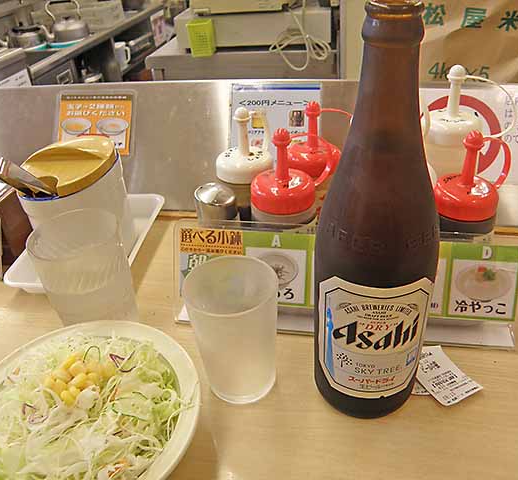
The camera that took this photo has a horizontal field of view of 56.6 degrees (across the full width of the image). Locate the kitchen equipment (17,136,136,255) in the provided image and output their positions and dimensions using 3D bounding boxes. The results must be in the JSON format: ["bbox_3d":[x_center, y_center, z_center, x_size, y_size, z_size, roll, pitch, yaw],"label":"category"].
[{"bbox_3d":[-0.177,-0.032,0.478,0.100,0.120,0.100,18,39,30],"label":"kitchen equipment"}]

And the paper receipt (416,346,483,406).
[{"bbox_3d":[0.135,0.097,0.353,0.032,0.006,0.046,-16,35,-17],"label":"paper receipt"}]

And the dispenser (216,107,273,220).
[{"bbox_3d":[-0.011,-0.053,0.466,0.055,0.152,0.055,-5,33,0],"label":"dispenser"}]

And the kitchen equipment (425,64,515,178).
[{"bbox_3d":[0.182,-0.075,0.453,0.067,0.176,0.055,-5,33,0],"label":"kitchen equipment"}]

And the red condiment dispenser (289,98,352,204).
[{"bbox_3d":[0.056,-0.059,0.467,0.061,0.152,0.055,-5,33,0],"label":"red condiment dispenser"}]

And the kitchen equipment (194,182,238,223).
[{"bbox_3d":[-0.040,-0.007,0.460,0.039,0.085,0.039,-5,33,0],"label":"kitchen equipment"}]

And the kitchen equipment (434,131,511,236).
[{"bbox_3d":[0.163,-0.016,0.389,0.059,0.152,0.055,-5,33,0],"label":"kitchen equipment"}]

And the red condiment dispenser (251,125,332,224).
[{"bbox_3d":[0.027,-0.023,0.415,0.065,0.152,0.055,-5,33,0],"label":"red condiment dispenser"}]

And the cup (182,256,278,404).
[{"bbox_3d":[-0.015,0.067,0.340,0.063,0.091,0.063,-5,33,0],"label":"cup"}]

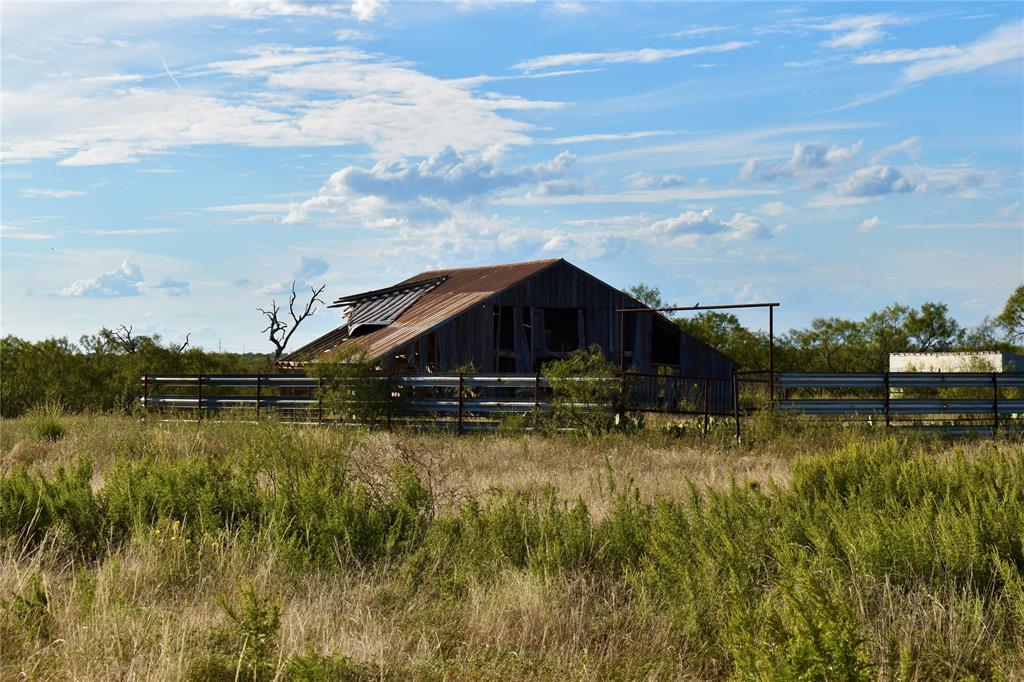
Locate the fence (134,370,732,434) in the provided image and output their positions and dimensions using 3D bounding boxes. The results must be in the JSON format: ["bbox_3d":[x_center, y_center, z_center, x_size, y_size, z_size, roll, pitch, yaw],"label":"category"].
[{"bbox_3d":[-3.200,1.544,57.200,20.300,1.550,2.000,-1,-1,41],"label":"fence"}]

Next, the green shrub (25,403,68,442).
[{"bbox_3d":[-9.750,1.717,48.800,0.950,0.890,0.900,0,-1,0],"label":"green shrub"}]

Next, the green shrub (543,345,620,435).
[{"bbox_3d":[1.540,1.156,51.700,1.750,2.160,1.650,0,-1,0],"label":"green shrub"}]

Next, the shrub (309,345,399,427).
[{"bbox_3d":[-3.930,1.206,57.600,2.200,2.240,2.000,0,-1,0],"label":"shrub"}]

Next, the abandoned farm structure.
[{"bbox_3d":[-0.730,0.008,83.400,13.900,5.420,11.000,0,-1,-27],"label":"abandoned farm structure"}]

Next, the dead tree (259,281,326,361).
[{"bbox_3d":[-10.000,0.171,105.000,3.100,5.750,2.800,0,-1,0],"label":"dead tree"}]

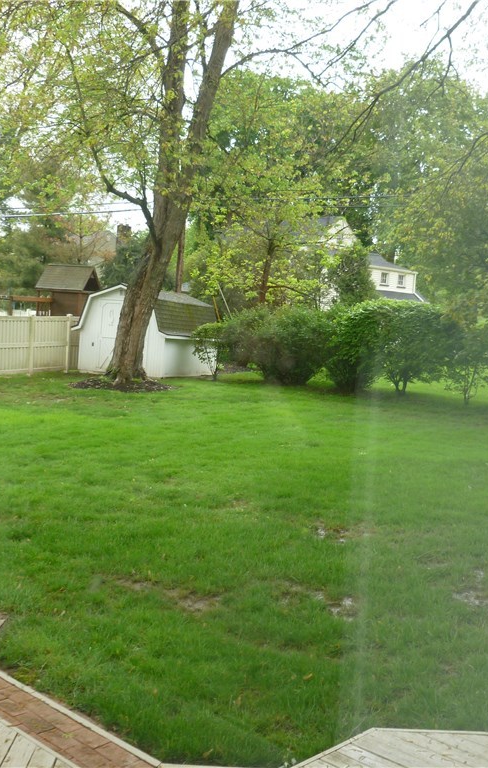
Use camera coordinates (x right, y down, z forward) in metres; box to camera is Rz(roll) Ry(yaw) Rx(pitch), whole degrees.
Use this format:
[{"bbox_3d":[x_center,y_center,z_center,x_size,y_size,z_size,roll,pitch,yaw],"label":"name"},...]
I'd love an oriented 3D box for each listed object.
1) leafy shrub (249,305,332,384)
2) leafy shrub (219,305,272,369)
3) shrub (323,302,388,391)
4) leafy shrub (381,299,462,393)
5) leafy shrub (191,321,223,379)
[{"bbox_3d":[1.548,-1.288,27.000,2.600,2.600,2.400,4,4,0],"label":"leafy shrub"},{"bbox_3d":[0.088,-1.645,29.300,2.000,2.300,2.000,5,4,19],"label":"leafy shrub"},{"bbox_3d":[3.518,-1.173,25.900,2.100,2.850,2.100,5,4,19],"label":"shrub"},{"bbox_3d":[5.466,-1.152,25.800,2.500,2.800,2.300,5,4,19],"label":"leafy shrub"},{"bbox_3d":[-1.146,-1.052,26.000,1.100,1.850,1.100,4,4,0],"label":"leafy shrub"}]

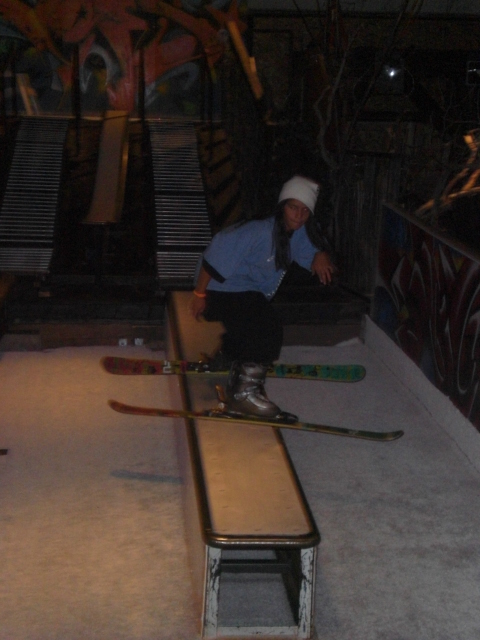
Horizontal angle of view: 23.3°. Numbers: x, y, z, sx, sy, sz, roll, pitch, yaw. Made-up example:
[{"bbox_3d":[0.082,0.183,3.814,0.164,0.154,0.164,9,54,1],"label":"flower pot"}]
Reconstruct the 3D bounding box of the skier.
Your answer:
[{"bbox_3d":[0.130,-0.165,6.150,0.780,1.180,0.800,13,17,38],"label":"skier"}]

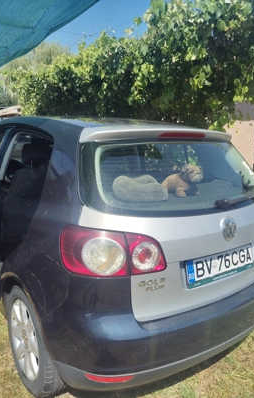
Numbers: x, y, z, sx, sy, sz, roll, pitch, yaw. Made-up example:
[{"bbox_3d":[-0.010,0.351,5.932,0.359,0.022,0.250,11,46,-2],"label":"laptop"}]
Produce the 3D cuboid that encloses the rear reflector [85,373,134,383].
[{"bbox_3d":[-0.078,0.802,1.448,0.220,0.040,0.029,1,12,-3],"label":"rear reflector"}]

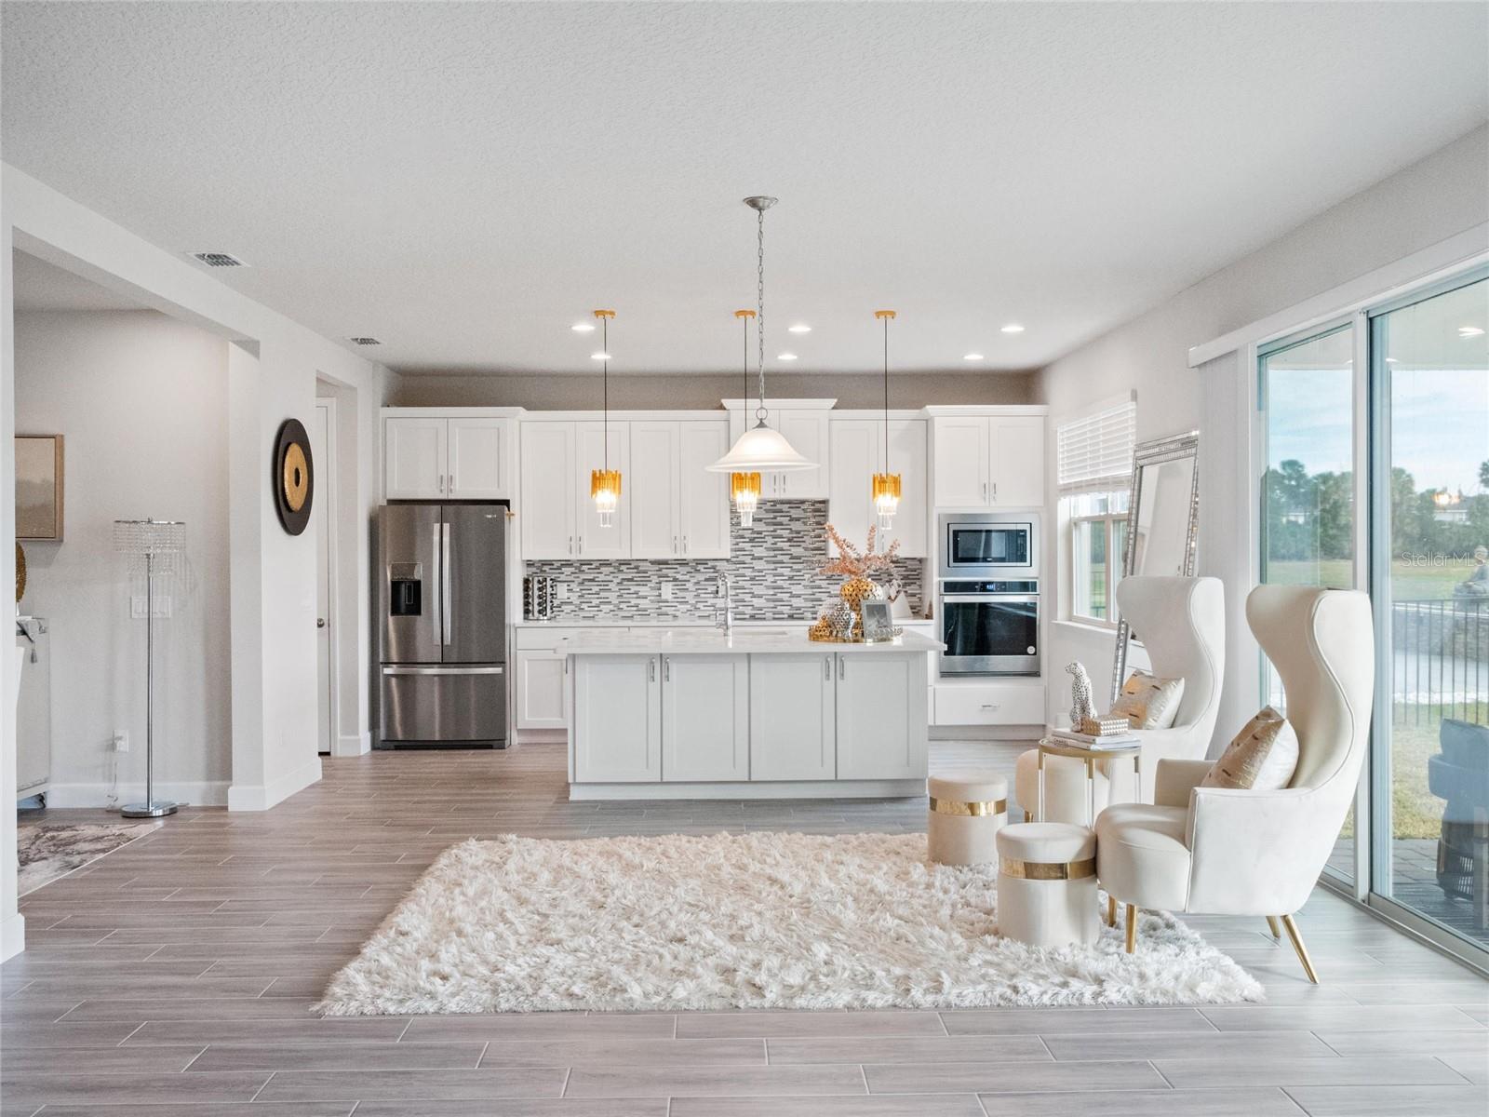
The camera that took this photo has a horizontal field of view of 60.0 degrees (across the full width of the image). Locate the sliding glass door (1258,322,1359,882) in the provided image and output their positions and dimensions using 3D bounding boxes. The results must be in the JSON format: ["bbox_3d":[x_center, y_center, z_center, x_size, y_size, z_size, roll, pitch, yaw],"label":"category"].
[{"bbox_3d":[2.518,0.176,5.786,0.050,2.350,0.980,0,0,-1],"label":"sliding glass door"}]

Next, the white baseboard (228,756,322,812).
[{"bbox_3d":[-2.789,1.342,7.725,0.210,0.133,1.032,0,0,-1],"label":"white baseboard"}]

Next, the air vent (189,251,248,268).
[{"bbox_3d":[-2.515,-1.418,6.180,0.205,0.020,0.300,0,0,-1],"label":"air vent"}]

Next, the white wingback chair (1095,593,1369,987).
[{"bbox_3d":[1.718,0.759,4.577,0.890,1.315,0.700,0,0,7],"label":"white wingback chair"}]

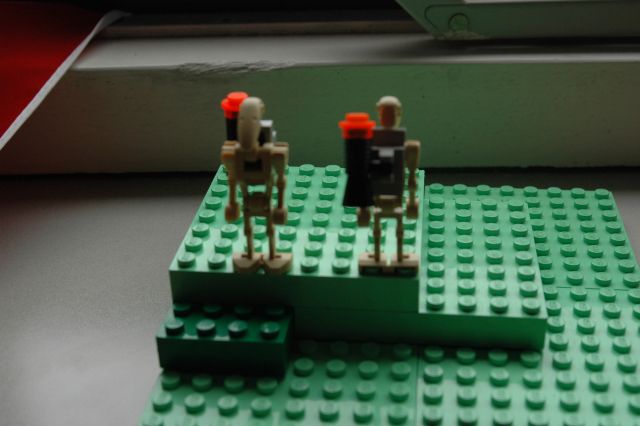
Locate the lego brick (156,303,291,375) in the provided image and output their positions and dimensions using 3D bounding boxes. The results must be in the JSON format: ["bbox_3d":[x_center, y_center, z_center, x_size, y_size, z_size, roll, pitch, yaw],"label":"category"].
[{"bbox_3d":[-0.023,0.031,0.257,0.032,0.011,0.016,2,28,6],"label":"lego brick"}]

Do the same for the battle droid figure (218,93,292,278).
[{"bbox_3d":[-0.015,-0.008,0.252,0.018,0.046,0.015,2,28,6],"label":"battle droid figure"}]

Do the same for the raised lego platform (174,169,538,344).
[{"bbox_3d":[0.013,0.009,0.287,0.096,0.021,0.064,2,28,6],"label":"raised lego platform"}]

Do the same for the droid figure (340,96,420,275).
[{"bbox_3d":[0.015,-0.005,0.244,0.018,0.046,0.015,2,28,6],"label":"droid figure"}]

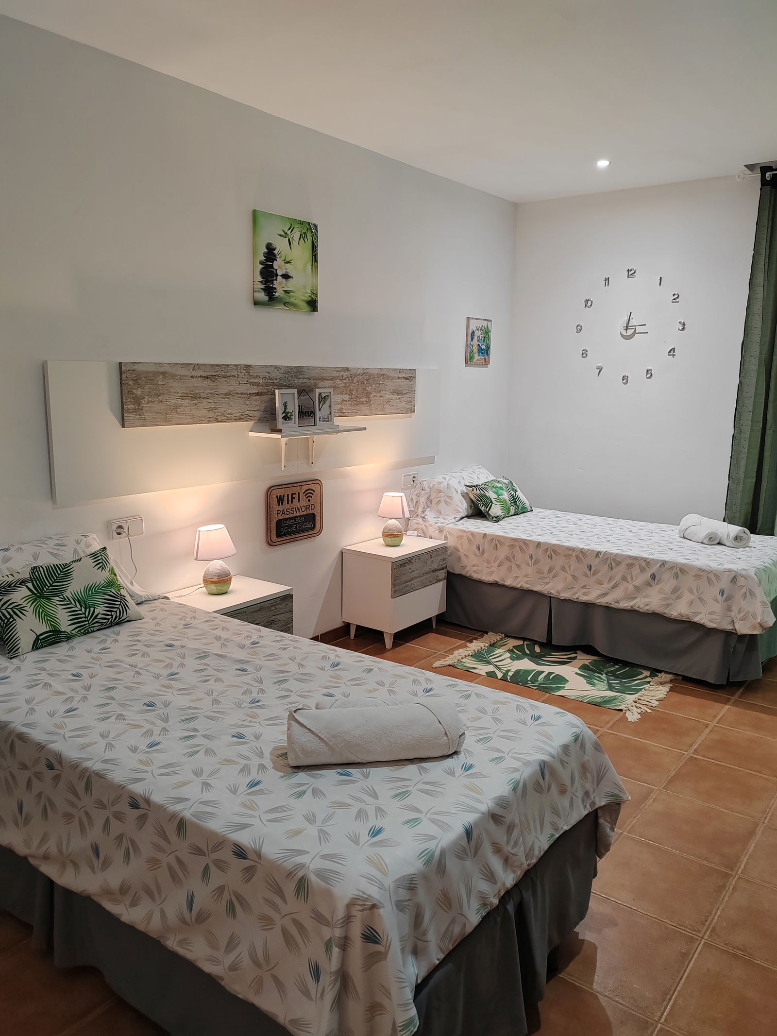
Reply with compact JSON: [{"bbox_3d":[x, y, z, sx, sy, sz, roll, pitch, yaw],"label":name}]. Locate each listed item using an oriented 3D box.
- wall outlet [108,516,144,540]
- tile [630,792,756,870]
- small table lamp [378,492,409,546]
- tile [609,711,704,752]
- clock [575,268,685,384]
[{"bbox_3d":[-1.019,0.041,3.150,0.015,0.080,0.153,8,13,36],"label":"wall outlet"},{"bbox_3d":[0.980,0.999,2.590,0.327,0.010,0.327,8,13,36],"label":"tile"},{"bbox_3d":[0.029,0.010,4.335,0.172,0.281,0.172,1,10,0],"label":"small table lamp"},{"bbox_3d":[1.108,0.861,3.310,0.323,0.012,0.328,9,13,36],"label":"tile"},{"bbox_3d":[1.459,-1.165,4.931,0.690,0.690,0.030,8,13,36],"label":"clock"}]

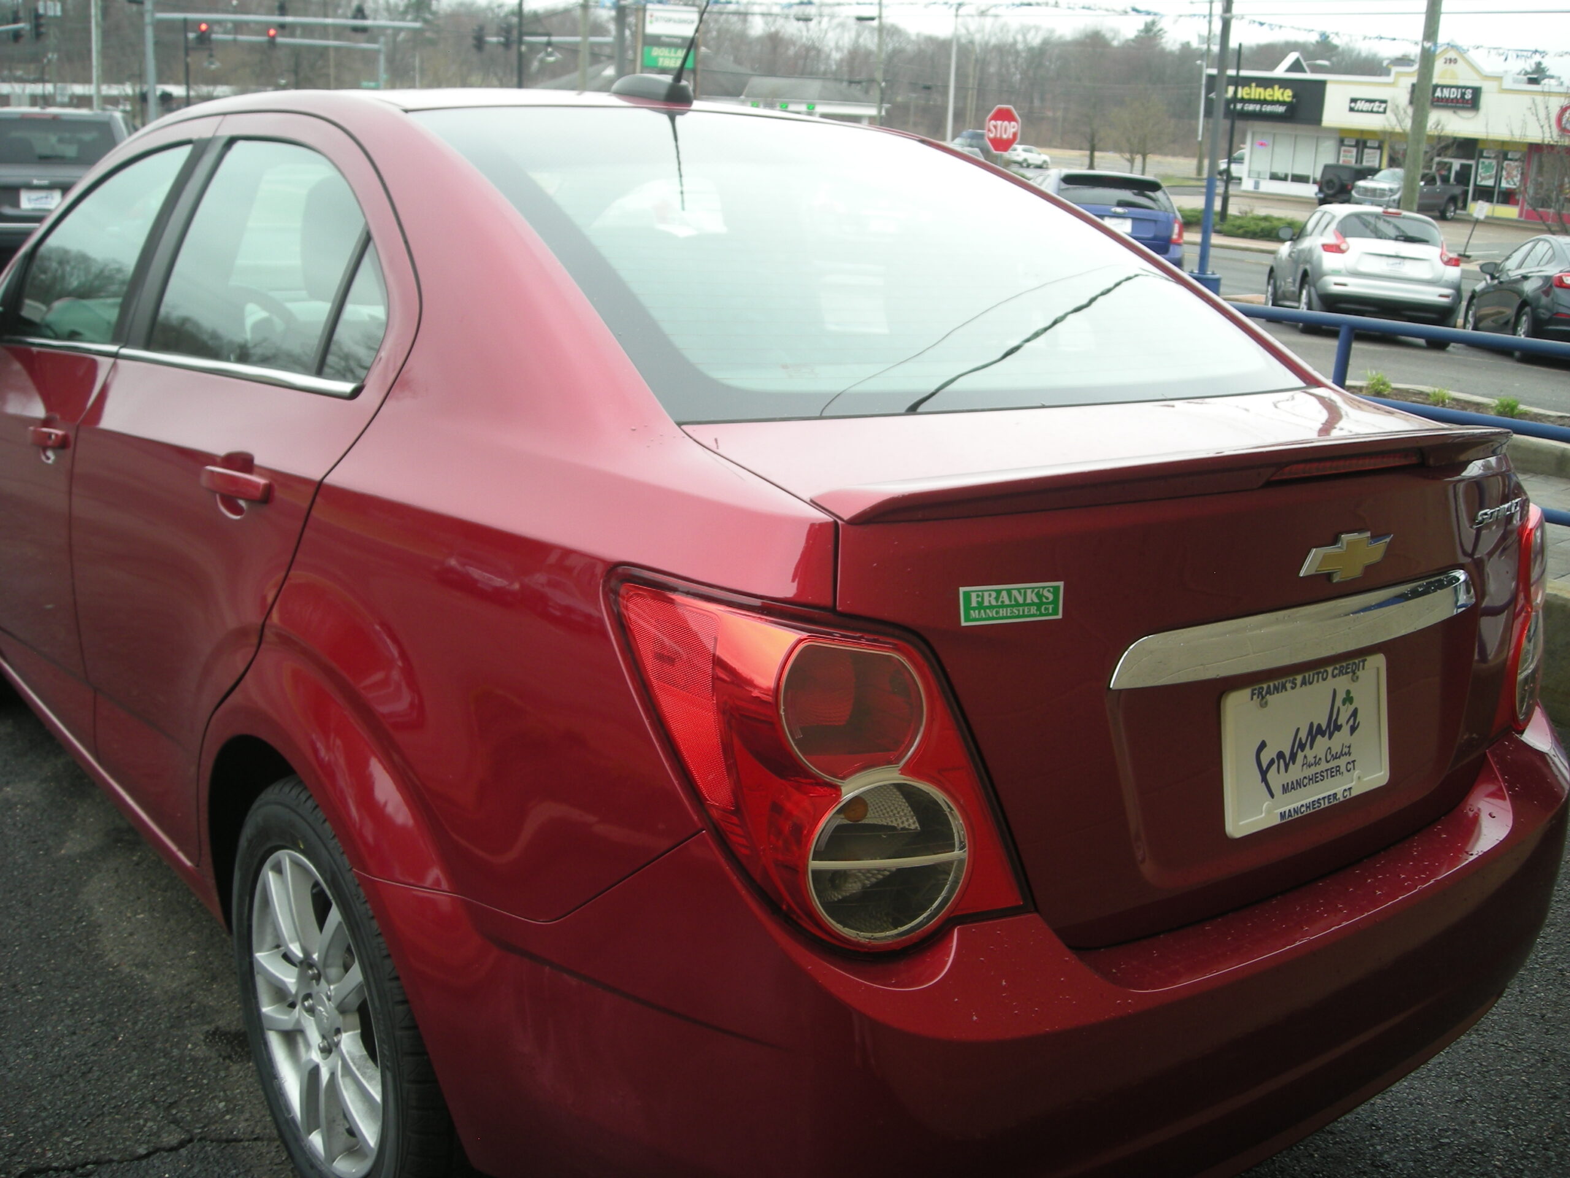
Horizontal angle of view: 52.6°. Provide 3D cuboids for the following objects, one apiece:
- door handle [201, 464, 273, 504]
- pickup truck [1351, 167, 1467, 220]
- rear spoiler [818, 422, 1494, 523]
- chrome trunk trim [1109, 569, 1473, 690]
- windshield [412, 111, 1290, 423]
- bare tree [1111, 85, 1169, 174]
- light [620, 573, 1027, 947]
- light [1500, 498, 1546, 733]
[{"bbox_3d":[-0.685,-0.135,1.989,0.045,0.035,0.190,-9,16,-37],"label":"door handle"},{"bbox_3d":[26.128,-16.571,66.500,5.890,1.920,2.060,-8,17,-37],"label":"pickup truck"},{"bbox_3d":[0.545,-0.148,1.788,1.230,0.066,0.165,-9,16,-37],"label":"rear spoiler"},{"bbox_3d":[0.602,0.038,1.750,0.675,0.068,0.060,-9,16,-37],"label":"chrome trunk trim"},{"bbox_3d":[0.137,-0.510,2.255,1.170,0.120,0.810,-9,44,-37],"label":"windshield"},{"bbox_3d":[22.369,-28.860,100.000,3.650,5.250,3.500,4,13,11],"label":"bare tree"},{"bbox_3d":[0.051,0.159,1.485,0.369,0.329,0.186,-5,15,-27],"label":"light"},{"bbox_3d":[1.016,0.013,2.215,0.186,0.329,0.369,13,17,41],"label":"light"}]

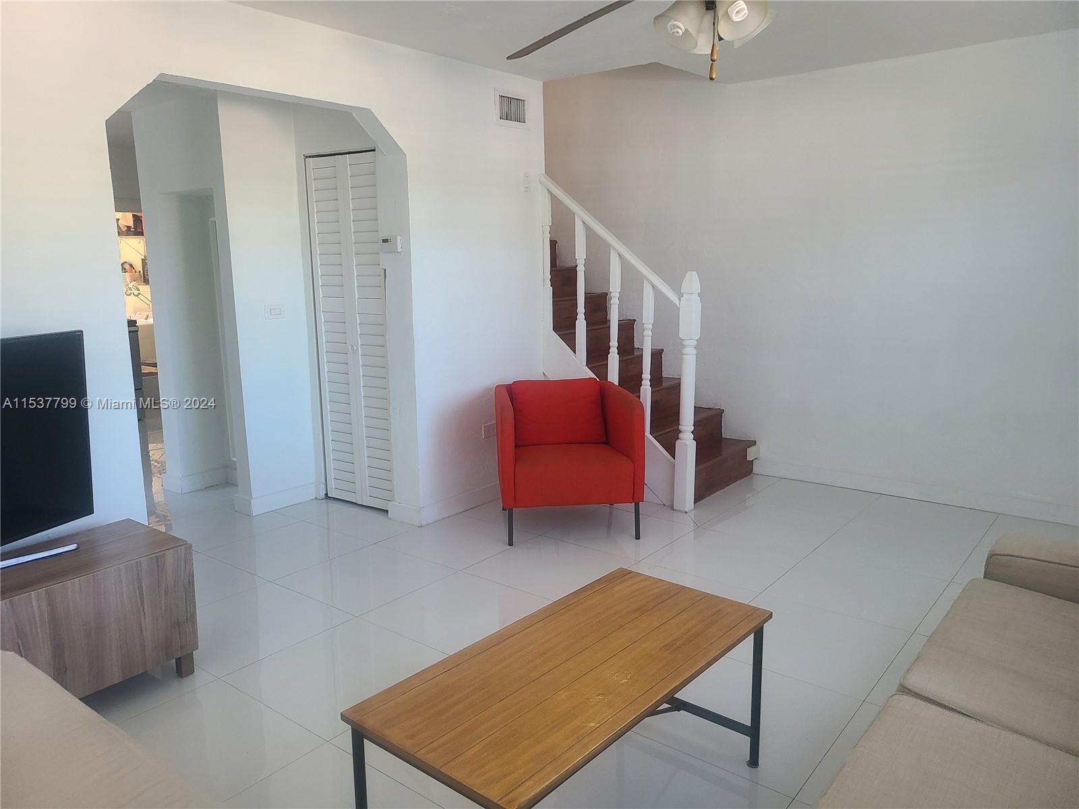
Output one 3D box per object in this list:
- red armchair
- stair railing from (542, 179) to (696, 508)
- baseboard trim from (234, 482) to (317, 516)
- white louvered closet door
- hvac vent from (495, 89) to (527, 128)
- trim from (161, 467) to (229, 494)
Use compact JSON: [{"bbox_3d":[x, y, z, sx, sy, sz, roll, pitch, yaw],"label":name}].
[{"bbox_3d":[0.137,0.277,4.403,0.700,0.750,0.730,-2,11,-7],"label":"red armchair"},{"bbox_3d":[0.442,-0.398,4.788,1.056,1.927,0.079,8,13,37],"label":"stair railing"},{"bbox_3d":[-1.567,0.548,4.815,0.187,0.101,0.436,8,13,37],"label":"baseboard trim"},{"bbox_3d":[-1.064,-0.390,4.604,0.618,1.987,0.041,8,13,37],"label":"white louvered closet door"},{"bbox_3d":[-0.156,-1.686,4.633,0.023,0.196,0.297,8,13,37],"label":"hvac vent"},{"bbox_3d":[-2.229,0.472,5.256,0.237,0.101,0.322,8,13,37],"label":"trim"}]

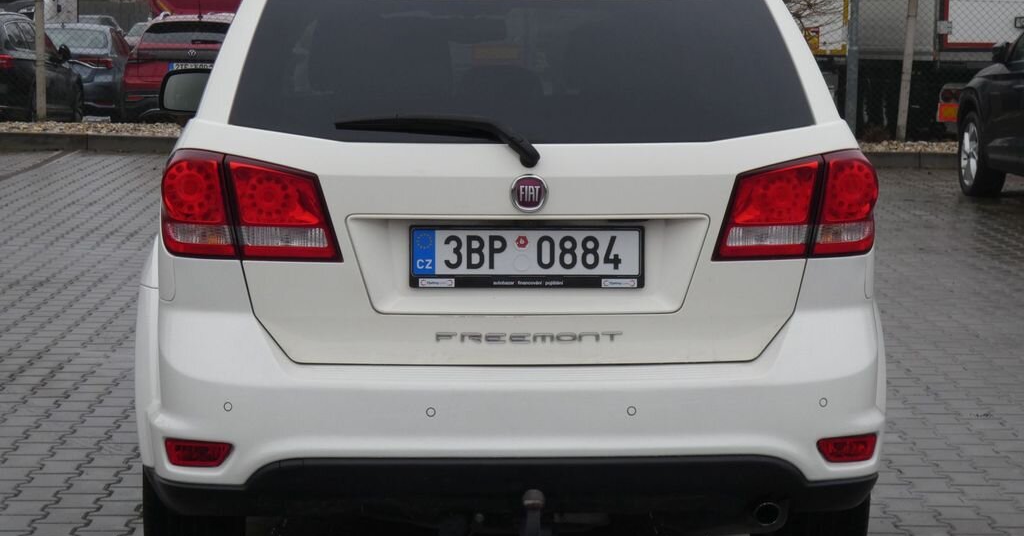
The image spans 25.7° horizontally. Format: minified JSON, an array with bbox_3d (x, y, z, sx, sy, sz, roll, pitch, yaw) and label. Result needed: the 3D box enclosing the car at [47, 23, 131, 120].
[{"bbox_3d":[-5.645,-2.458,29.192,1.800,1.440,4.650,0,7,-2],"label":"car"}]

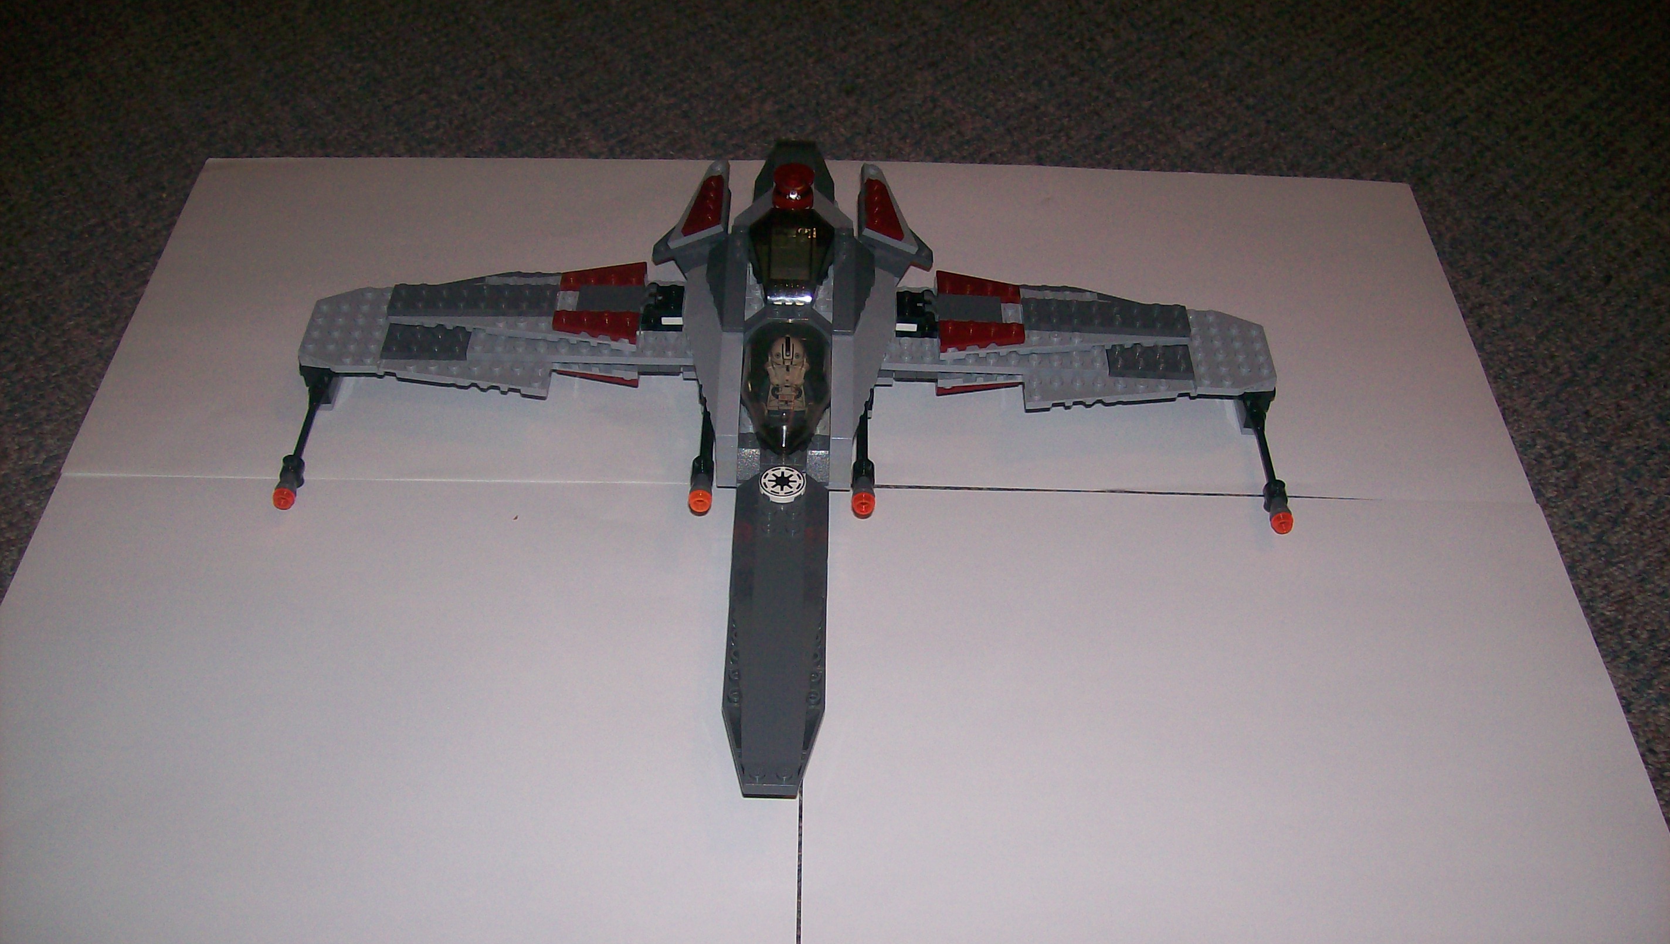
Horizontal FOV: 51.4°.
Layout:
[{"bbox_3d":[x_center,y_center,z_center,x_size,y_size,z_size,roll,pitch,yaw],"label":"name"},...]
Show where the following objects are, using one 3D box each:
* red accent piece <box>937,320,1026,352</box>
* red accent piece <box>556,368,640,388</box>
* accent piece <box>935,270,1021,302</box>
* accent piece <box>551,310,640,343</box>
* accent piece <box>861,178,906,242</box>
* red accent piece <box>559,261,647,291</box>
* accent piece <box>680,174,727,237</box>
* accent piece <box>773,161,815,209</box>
[{"bbox_3d":[0.055,-0.051,0.651,0.032,0.004,0.015,1,45,0],"label":"red accent piece"},{"bbox_3d":[-0.090,-0.039,0.659,0.032,0.004,0.016,1,45,0],"label":"red accent piece"},{"bbox_3d":[0.056,-0.071,0.671,0.032,0.004,0.015,1,45,0],"label":"accent piece"},{"bbox_3d":[-0.089,-0.054,0.650,0.032,0.004,0.015,1,45,0],"label":"accent piece"},{"bbox_3d":[0.019,-0.104,0.695,0.016,0.004,0.032,18,43,-16],"label":"accent piece"},{"bbox_3d":[-0.089,-0.074,0.671,0.032,0.004,0.015,1,45,0],"label":"red accent piece"},{"bbox_3d":[-0.052,-0.106,0.696,0.016,0.004,0.032,-16,43,16],"label":"accent piece"},{"bbox_3d":[-0.016,-0.112,0.683,0.017,0.011,0.017,1,45,0],"label":"accent piece"}]

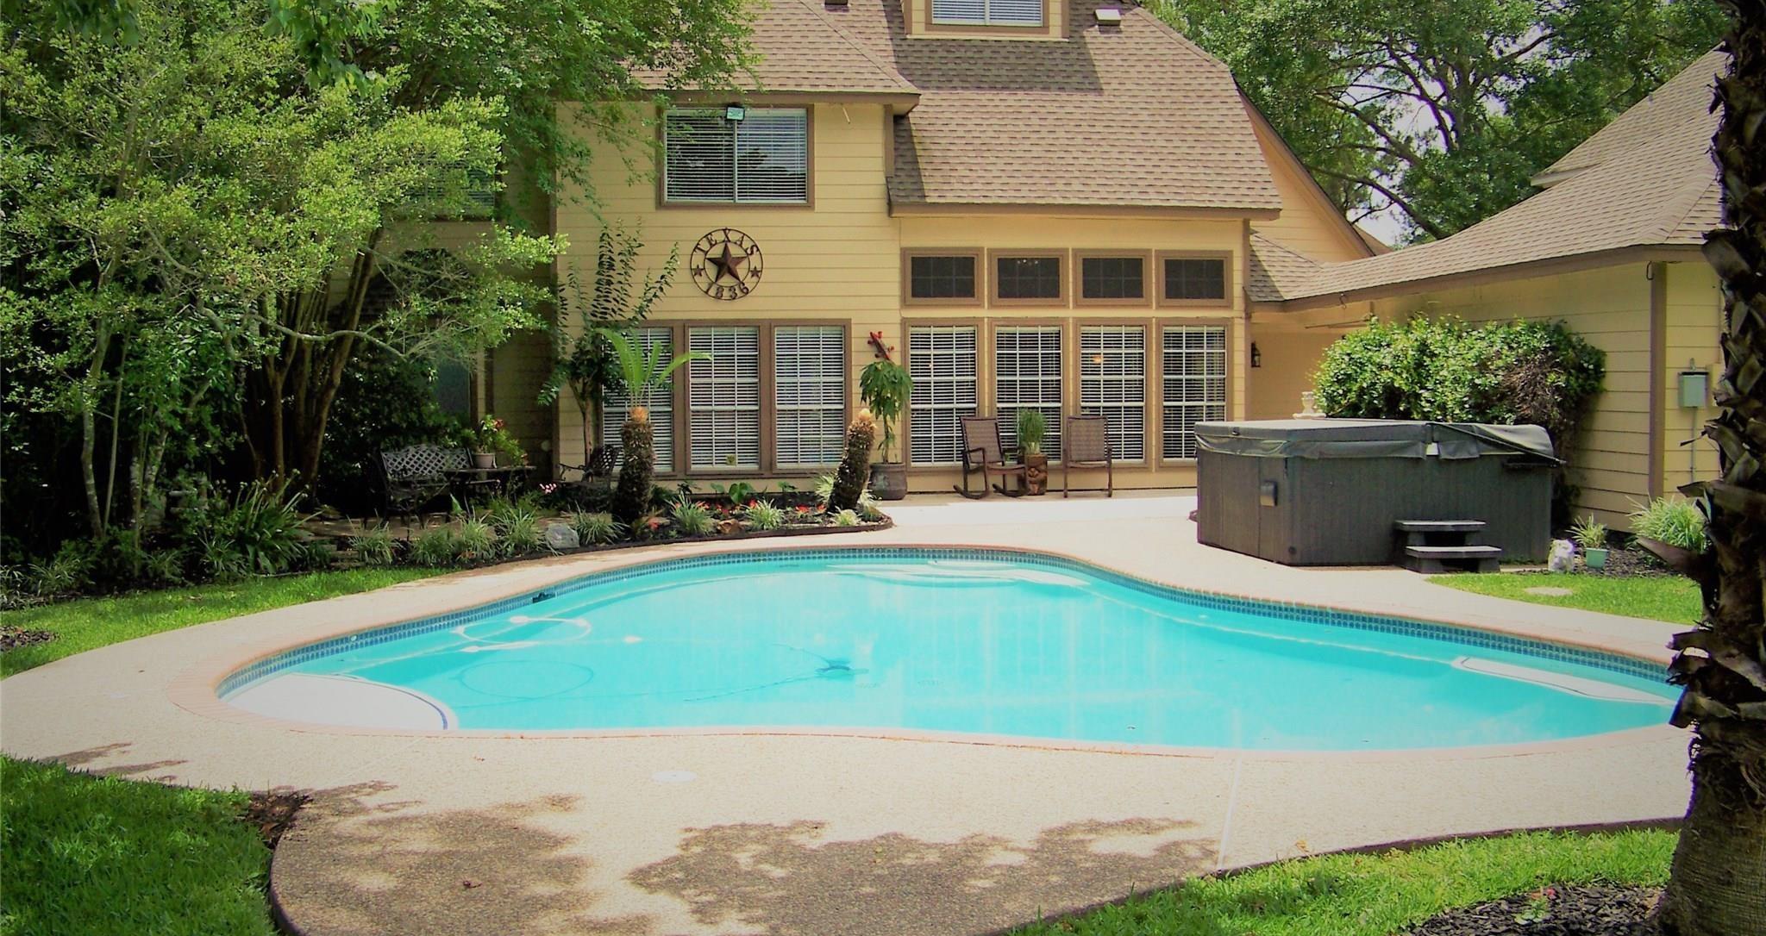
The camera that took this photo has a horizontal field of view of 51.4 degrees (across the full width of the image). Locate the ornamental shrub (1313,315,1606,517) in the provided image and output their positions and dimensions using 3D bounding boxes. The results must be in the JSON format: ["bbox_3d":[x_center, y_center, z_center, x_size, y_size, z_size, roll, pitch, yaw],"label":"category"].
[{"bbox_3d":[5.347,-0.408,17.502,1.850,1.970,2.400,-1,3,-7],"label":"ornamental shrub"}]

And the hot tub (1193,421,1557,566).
[{"bbox_3d":[3.990,0.170,15.216,2.140,1.050,2.180,-1,3,-8],"label":"hot tub"}]

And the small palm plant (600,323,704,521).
[{"bbox_3d":[-2.316,-0.414,18.350,1.000,1.950,0.900,-1,3,-7],"label":"small palm plant"}]

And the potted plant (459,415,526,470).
[{"bbox_3d":[-4.188,-0.274,19.700,0.680,0.590,0.600,-1,3,-7],"label":"potted plant"}]

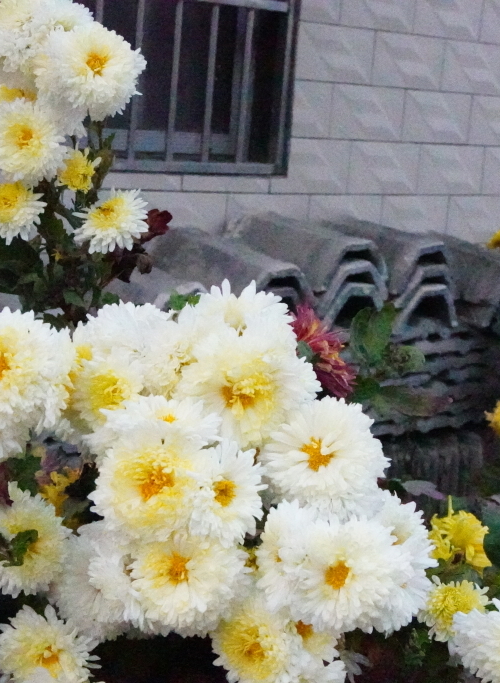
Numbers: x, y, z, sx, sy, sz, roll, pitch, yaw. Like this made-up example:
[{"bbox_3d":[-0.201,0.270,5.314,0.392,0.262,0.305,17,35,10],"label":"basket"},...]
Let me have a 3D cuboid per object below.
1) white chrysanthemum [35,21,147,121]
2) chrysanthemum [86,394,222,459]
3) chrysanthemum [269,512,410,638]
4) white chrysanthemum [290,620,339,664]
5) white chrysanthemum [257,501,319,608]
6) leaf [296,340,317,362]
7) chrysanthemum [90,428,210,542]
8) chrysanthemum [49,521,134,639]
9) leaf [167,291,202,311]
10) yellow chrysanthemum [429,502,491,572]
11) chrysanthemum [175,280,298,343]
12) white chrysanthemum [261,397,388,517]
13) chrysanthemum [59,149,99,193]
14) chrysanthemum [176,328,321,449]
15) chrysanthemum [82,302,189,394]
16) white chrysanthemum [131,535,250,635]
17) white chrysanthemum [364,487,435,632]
[{"bbox_3d":[-0.124,-0.210,1.080,0.085,0.078,0.052,2,0,-12],"label":"white chrysanthemum"},{"bbox_3d":[-0.071,0.069,1.040,0.098,0.052,0.085,6,37,8],"label":"chrysanthemum"},{"bbox_3d":[0.065,0.164,0.990,0.098,0.086,0.058,5,-11,5],"label":"chrysanthemum"},{"bbox_3d":[0.046,0.225,1.070,0.048,0.048,0.029,2,-6,-11],"label":"white chrysanthemum"},{"bbox_3d":[0.035,0.159,1.040,0.078,0.080,0.050,13,-3,34],"label":"white chrysanthemum"},{"bbox_3d":[0.045,0.008,1.100,0.020,0.024,0.008,7,-16,10],"label":"leaf"},{"bbox_3d":[-0.071,0.103,1.000,0.084,0.080,0.052,4,-11,-2],"label":"chrysanthemum"},{"bbox_3d":[-0.113,0.188,1.080,0.084,0.090,0.049,8,-3,18],"label":"chrysanthemum"},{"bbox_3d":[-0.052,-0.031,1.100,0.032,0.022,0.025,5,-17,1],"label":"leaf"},{"bbox_3d":[0.167,0.155,1.110,0.050,0.054,0.042,6,-26,9],"label":"yellow chrysanthemum"},{"bbox_3d":[-0.010,-0.012,1.130,0.096,0.079,0.053,4,-30,-1],"label":"chrysanthemum"},{"bbox_3d":[0.056,0.087,1.050,0.096,0.092,0.060,7,-8,11],"label":"white chrysanthemum"},{"bbox_3d":[-0.146,-0.146,1.190,0.036,0.037,0.028,3,-15,-5],"label":"chrysanthemum"},{"bbox_3d":[-0.001,0.035,1.050,0.108,0.094,0.062,5,-8,4],"label":"chrysanthemum"},{"bbox_3d":[-0.095,0.007,1.140,0.087,0.079,0.052,5,-30,3],"label":"chrysanthemum"},{"bbox_3d":[-0.043,0.174,1.000,0.084,0.076,0.052,6,-24,10],"label":"white chrysanthemum"},{"bbox_3d":[0.104,0.167,1.060,0.090,0.105,0.058,-2,-14,-28],"label":"white chrysanthemum"}]

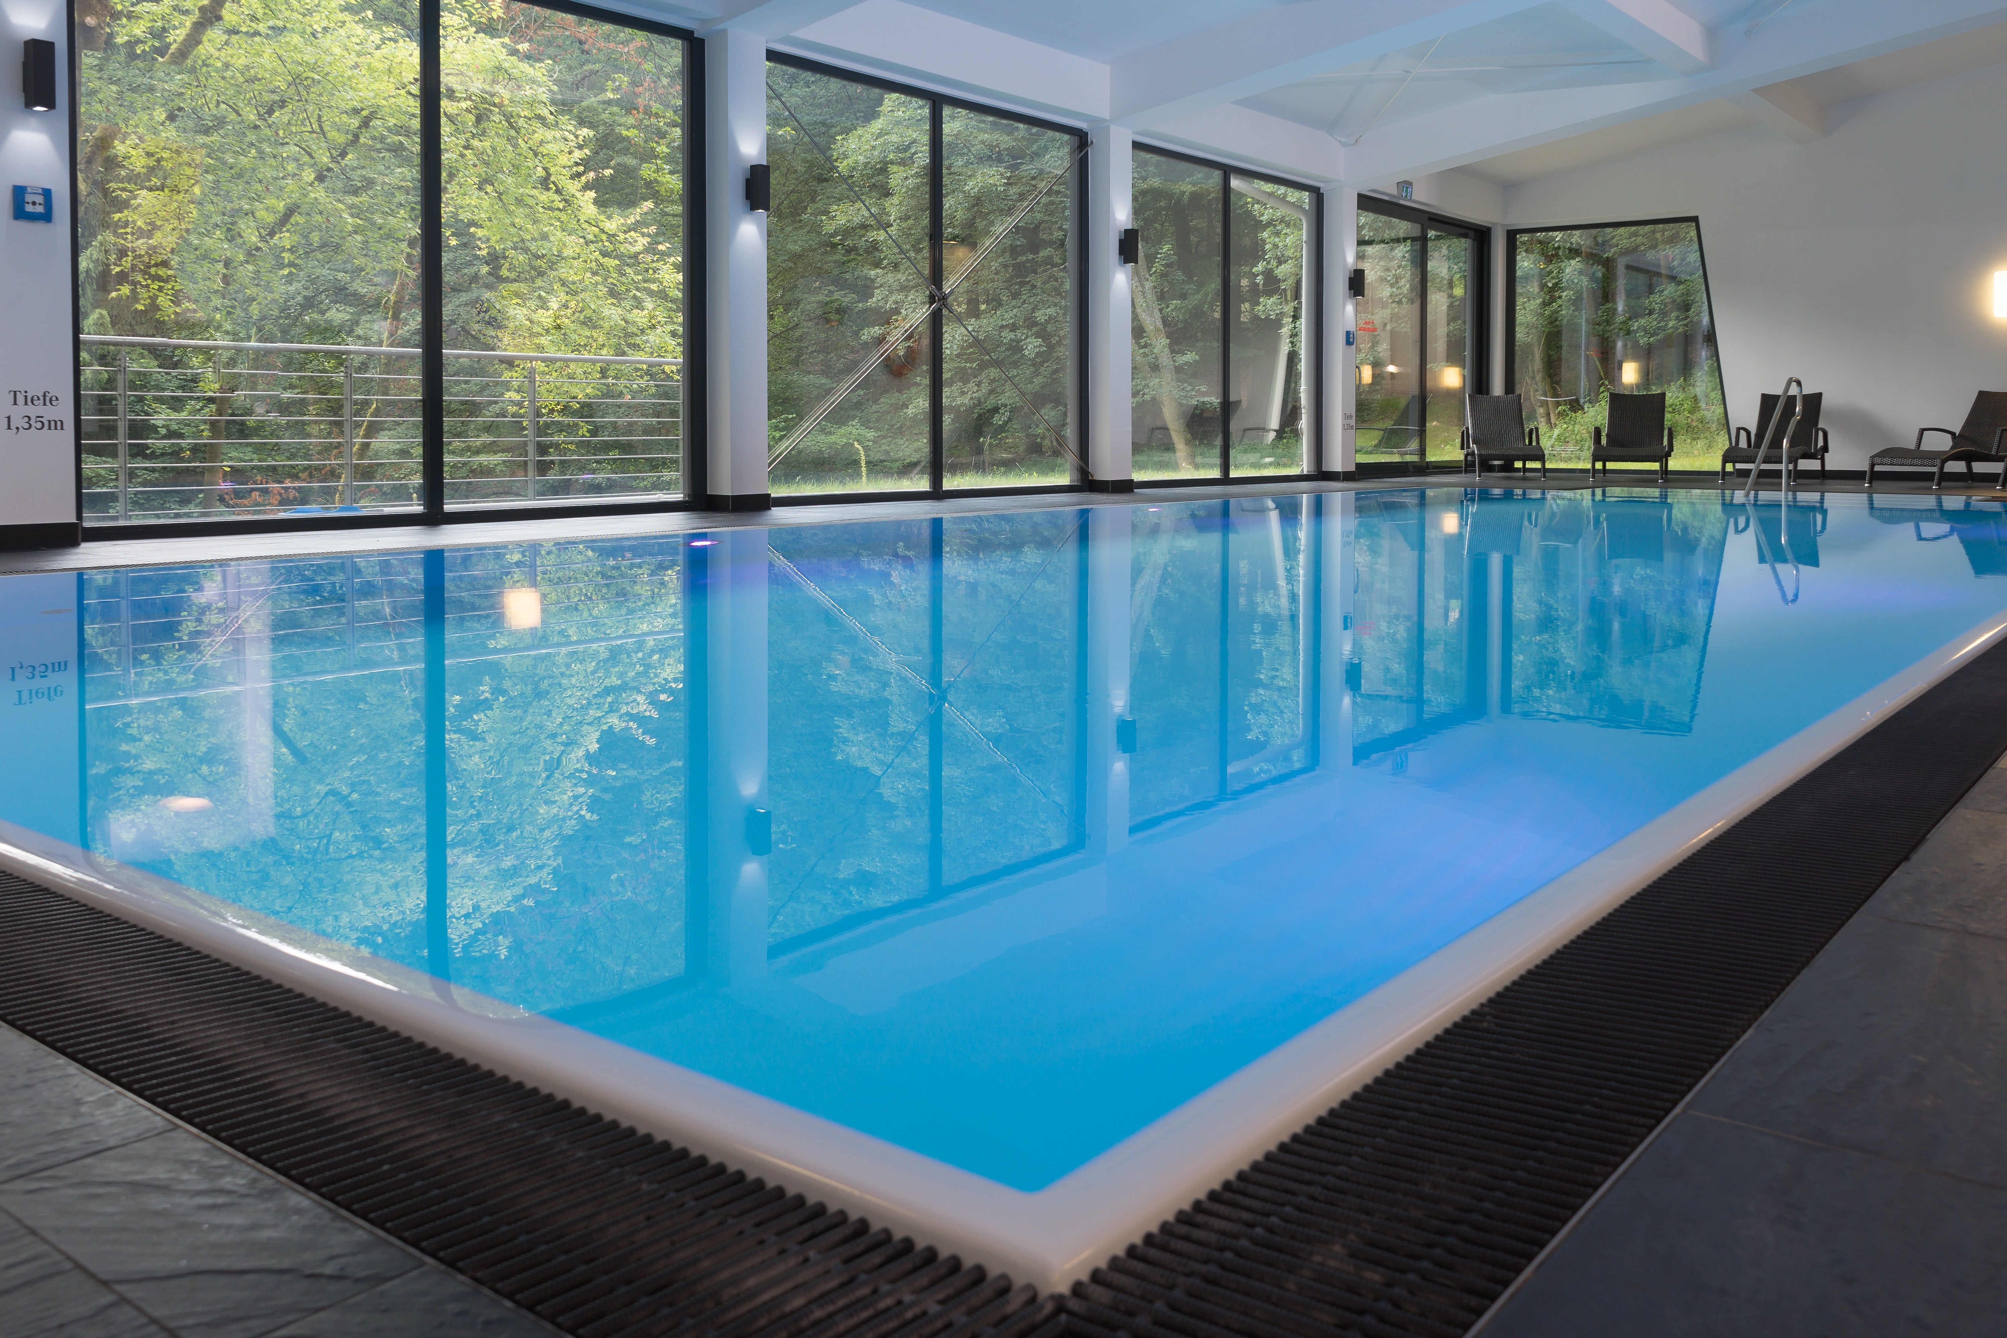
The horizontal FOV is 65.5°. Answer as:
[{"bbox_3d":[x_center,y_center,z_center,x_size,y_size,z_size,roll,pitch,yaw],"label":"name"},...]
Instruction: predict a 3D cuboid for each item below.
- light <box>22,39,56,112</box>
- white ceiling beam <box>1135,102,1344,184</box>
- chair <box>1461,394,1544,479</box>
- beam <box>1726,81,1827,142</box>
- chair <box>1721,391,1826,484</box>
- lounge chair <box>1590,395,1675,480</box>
[{"bbox_3d":[-3.683,-2.267,5.960,0.120,0.270,0.080,5,8,40],"label":"light"},{"bbox_3d":[1.950,-4.469,13.060,0.250,0.400,3.400,5,8,40],"label":"white ceiling beam"},{"bbox_3d":[5.044,-2.367,15.754,0.760,0.870,1.550,1,6,12],"label":"chair"},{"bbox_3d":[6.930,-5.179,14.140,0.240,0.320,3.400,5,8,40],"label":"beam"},{"bbox_3d":[7.355,-2.219,14.867,0.760,0.870,1.550,5,8,37],"label":"chair"},{"bbox_3d":[6.251,-2.322,15.497,0.760,0.870,1.550,3,7,26],"label":"lounge chair"}]

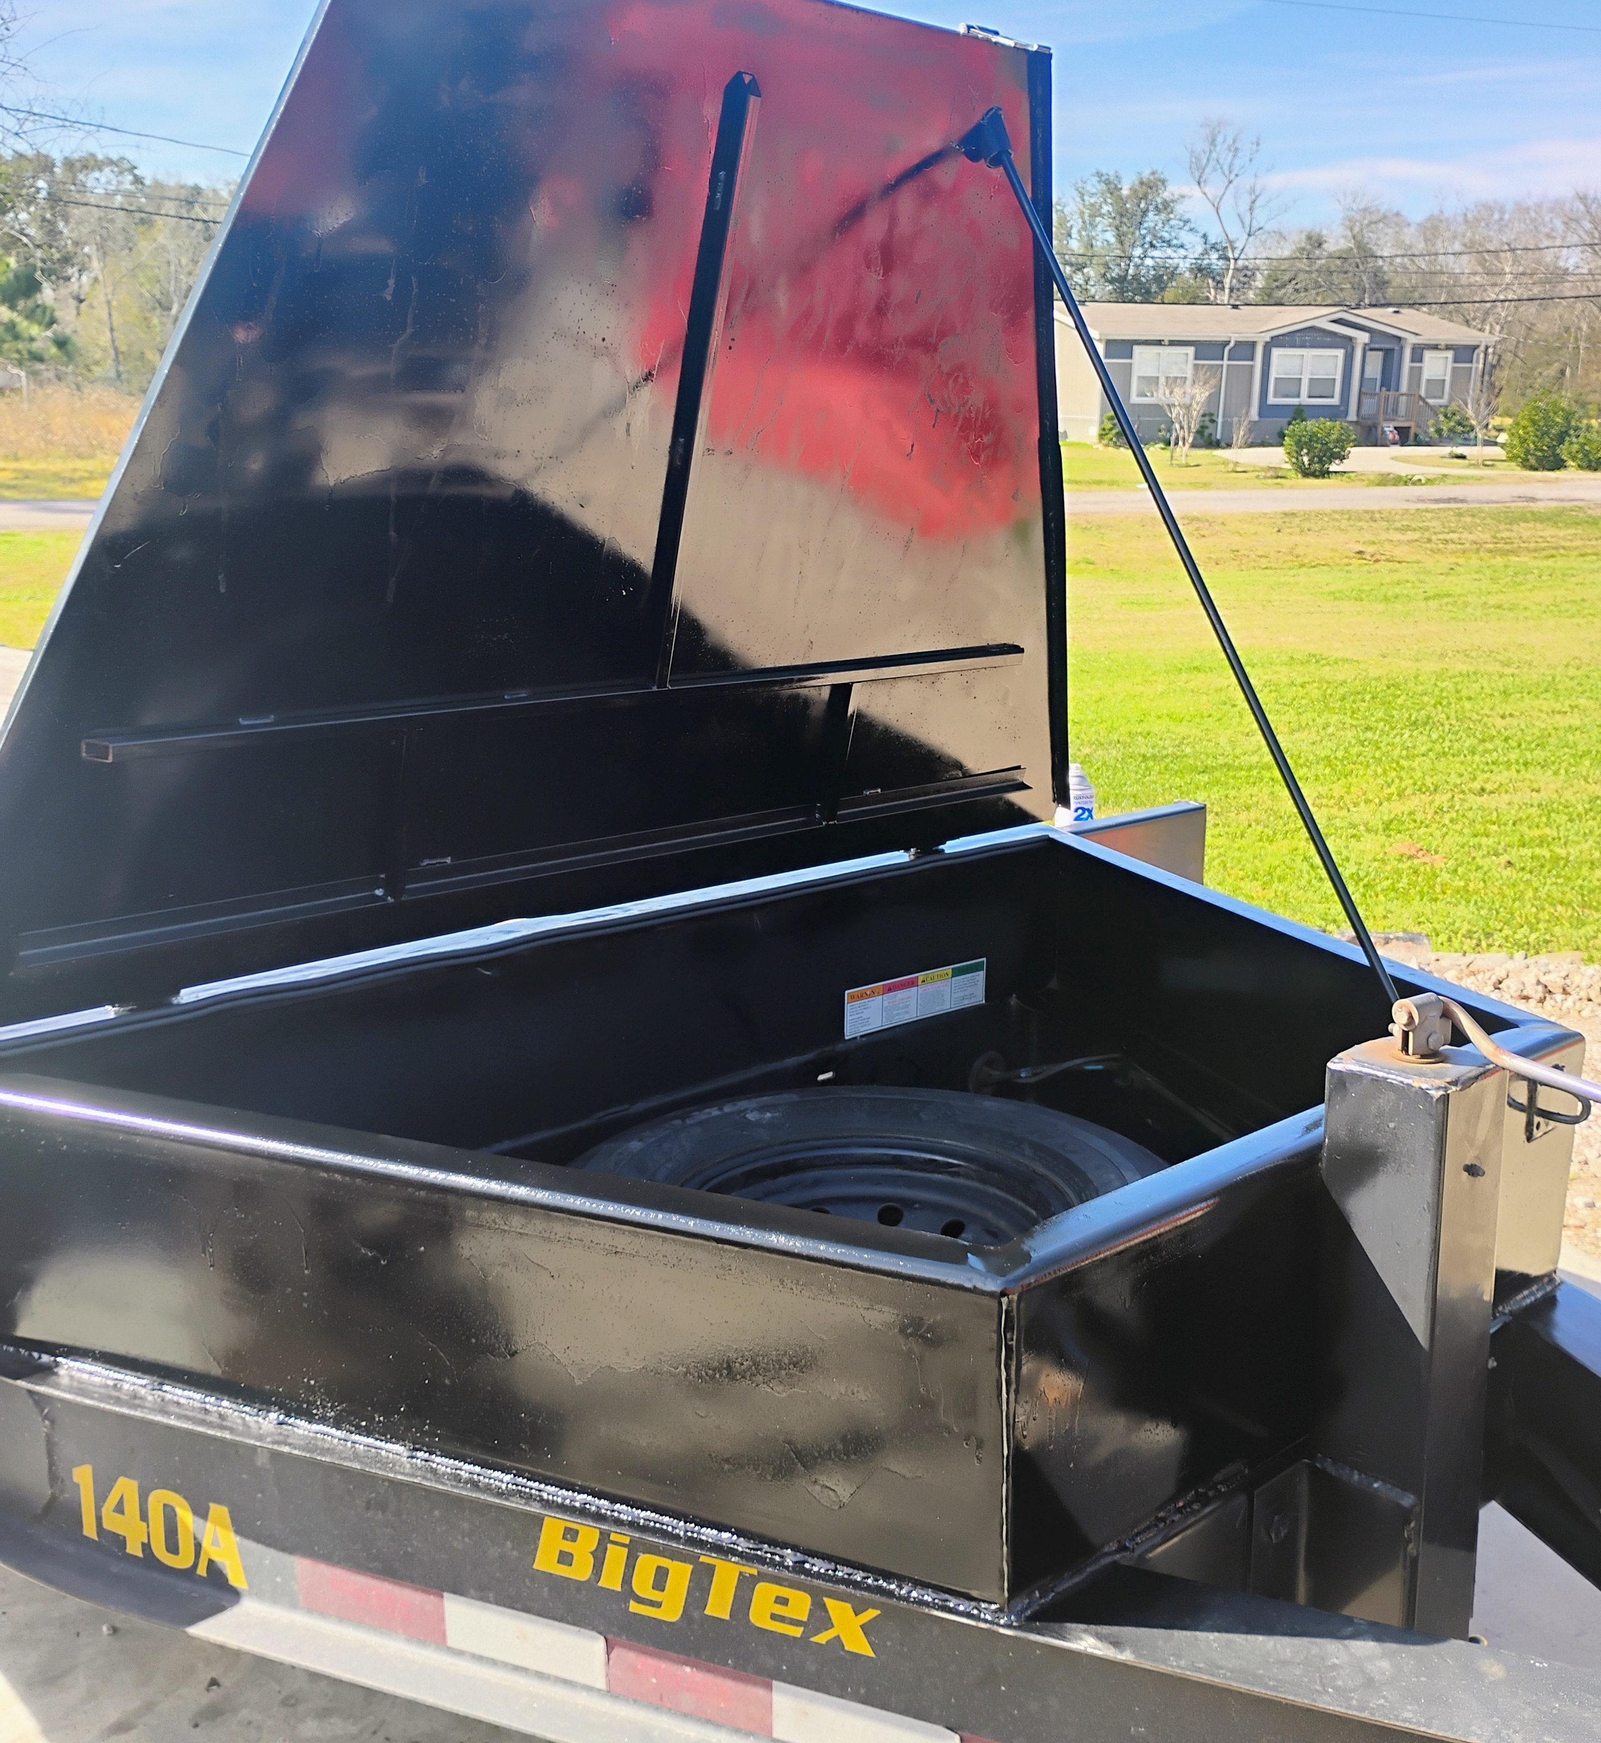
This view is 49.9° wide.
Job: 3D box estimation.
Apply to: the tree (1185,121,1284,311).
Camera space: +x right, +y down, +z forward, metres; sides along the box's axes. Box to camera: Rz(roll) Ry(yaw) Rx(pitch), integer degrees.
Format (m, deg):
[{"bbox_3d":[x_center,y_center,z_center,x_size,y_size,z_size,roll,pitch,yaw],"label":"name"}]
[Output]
[{"bbox_3d":[18.000,-24.500,72.000,4.300,12.600,4.200,0,15,0],"label":"tree"}]

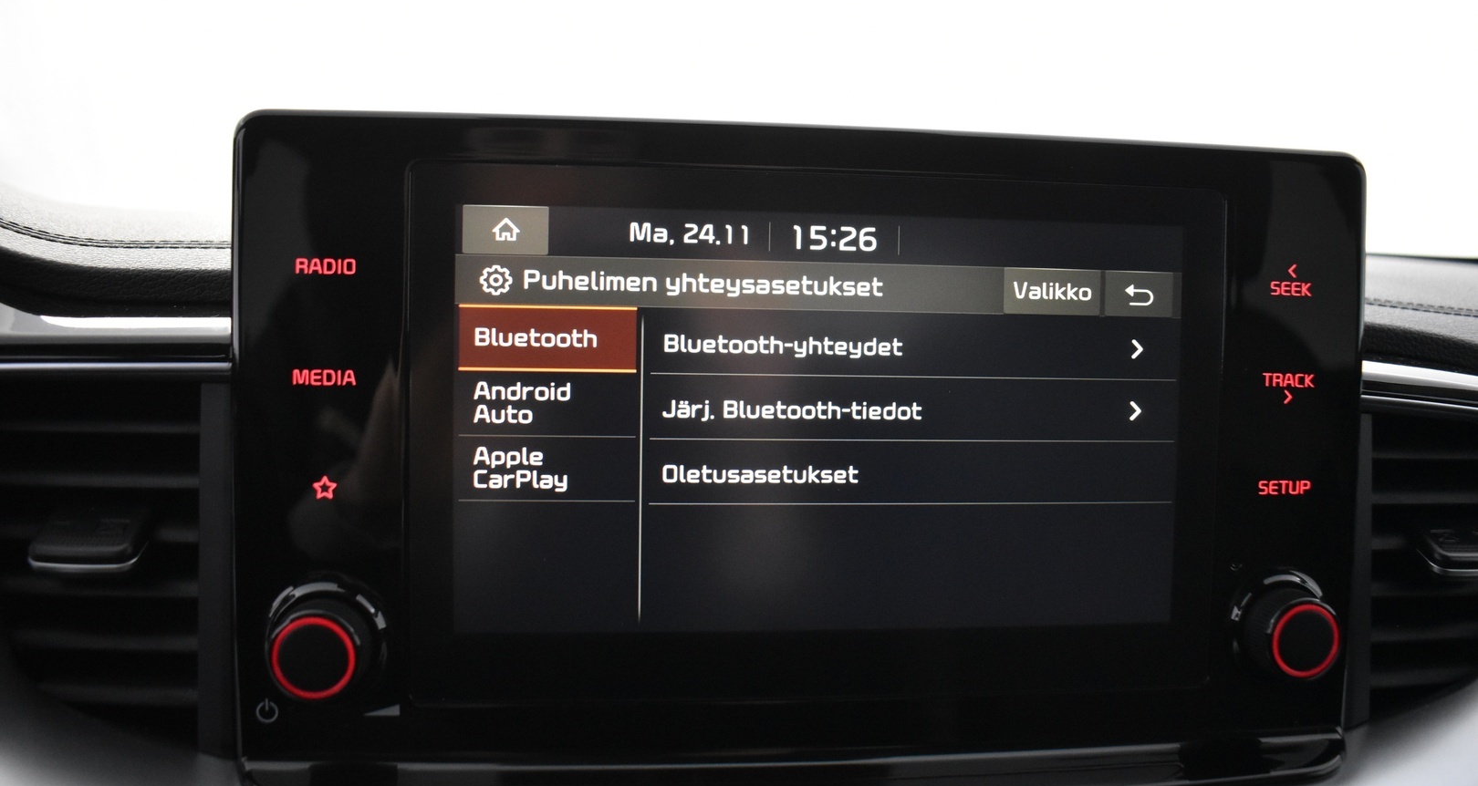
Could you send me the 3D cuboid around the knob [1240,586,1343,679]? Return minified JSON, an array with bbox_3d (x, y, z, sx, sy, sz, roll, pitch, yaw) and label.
[{"bbox_3d":[0.138,0.060,0.277,0.021,0.021,0.013,1,2,-7],"label":"knob"}]

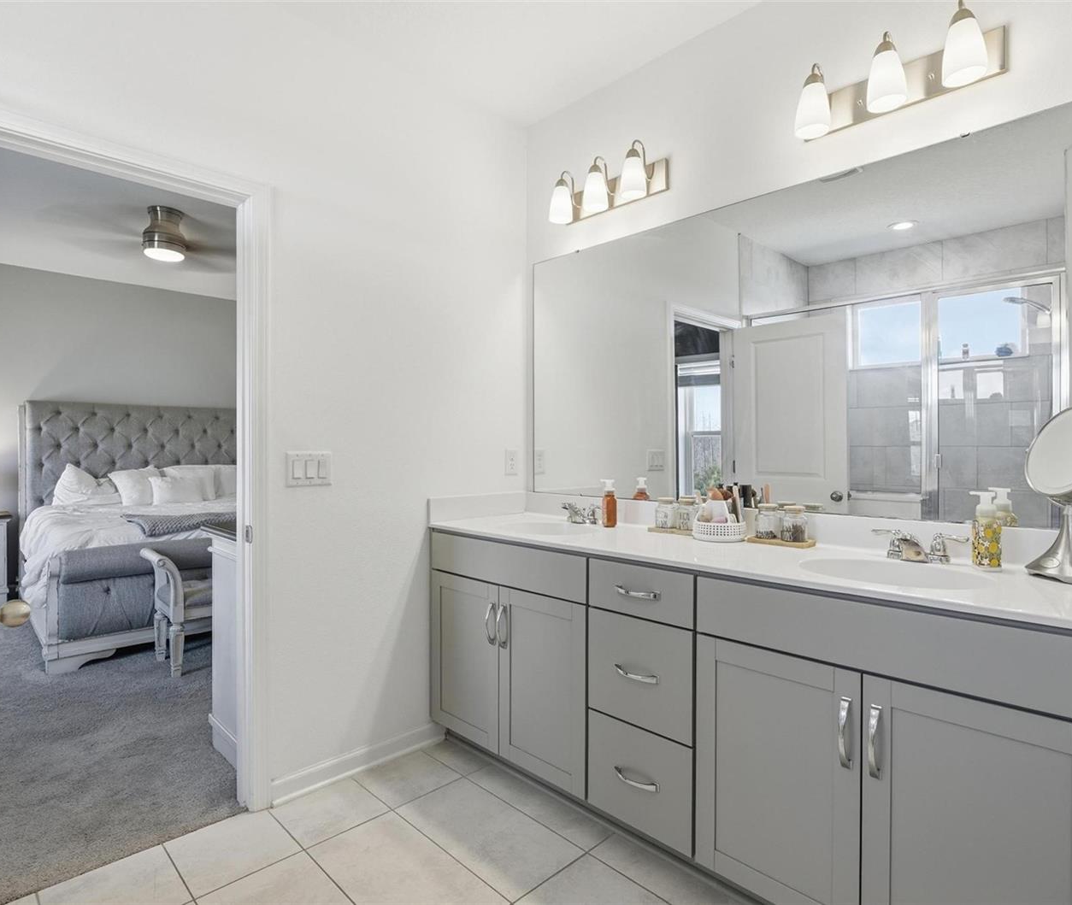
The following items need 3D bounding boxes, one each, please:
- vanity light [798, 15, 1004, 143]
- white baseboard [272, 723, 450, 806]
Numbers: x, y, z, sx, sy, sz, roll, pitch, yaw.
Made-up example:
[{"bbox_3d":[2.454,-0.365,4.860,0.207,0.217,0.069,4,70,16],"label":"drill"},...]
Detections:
[{"bbox_3d":[1.012,-1.102,1.742,0.175,0.236,0.527,0,0,-45],"label":"vanity light"},{"bbox_3d":[-0.648,1.170,2.327,0.016,0.082,0.720,0,0,45],"label":"white baseboard"}]

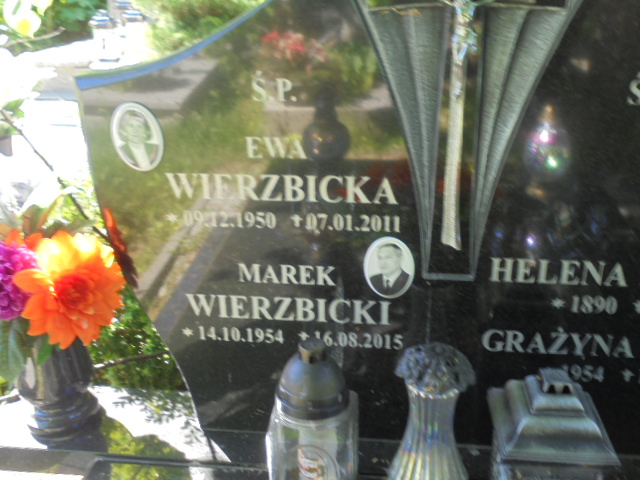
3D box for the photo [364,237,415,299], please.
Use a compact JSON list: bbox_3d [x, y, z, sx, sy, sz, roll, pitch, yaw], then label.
[{"bbox_3d":[0.117,0.050,1.180,0.088,0.118,0.011,2,25,8],"label":"photo"}]

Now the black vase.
[{"bbox_3d":[-0.518,0.257,1.372,0.150,0.245,0.150,2,25,8],"label":"black vase"}]

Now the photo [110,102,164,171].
[{"bbox_3d":[-0.297,-0.167,1.141,0.088,0.118,0.011,2,25,8],"label":"photo"}]

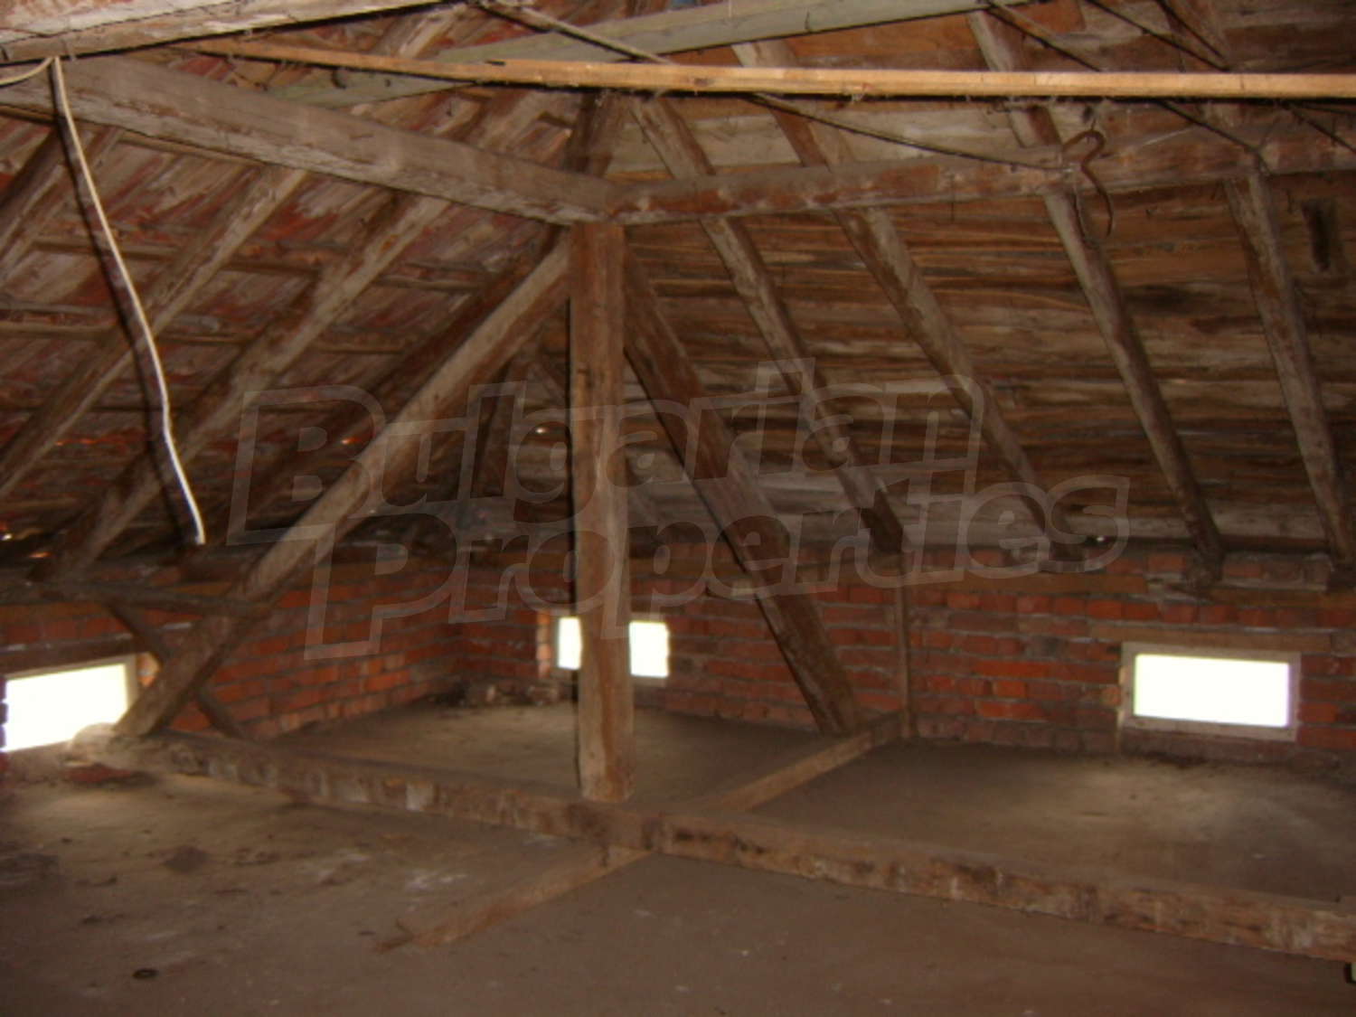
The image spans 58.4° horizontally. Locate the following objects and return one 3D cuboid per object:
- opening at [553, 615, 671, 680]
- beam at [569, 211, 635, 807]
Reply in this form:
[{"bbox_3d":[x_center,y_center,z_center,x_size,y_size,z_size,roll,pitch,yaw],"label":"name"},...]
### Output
[{"bbox_3d":[-0.299,0.615,5.396,0.608,0.236,0.070,1,3,29],"label":"opening"},{"bbox_3d":[-0.215,0.014,3.456,0.116,1.620,0.116,1,3,29],"label":"beam"}]

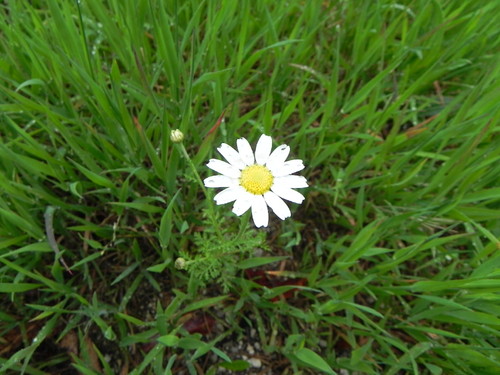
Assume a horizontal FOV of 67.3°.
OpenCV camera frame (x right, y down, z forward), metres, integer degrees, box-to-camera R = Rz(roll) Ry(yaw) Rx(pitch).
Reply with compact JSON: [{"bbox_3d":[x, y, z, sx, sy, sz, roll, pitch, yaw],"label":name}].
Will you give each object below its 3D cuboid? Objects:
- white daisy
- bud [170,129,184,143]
[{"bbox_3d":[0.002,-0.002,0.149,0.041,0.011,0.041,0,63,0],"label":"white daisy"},{"bbox_3d":[-0.032,-0.023,0.165,0.006,0.006,0.006,-9,50,11],"label":"bud"}]

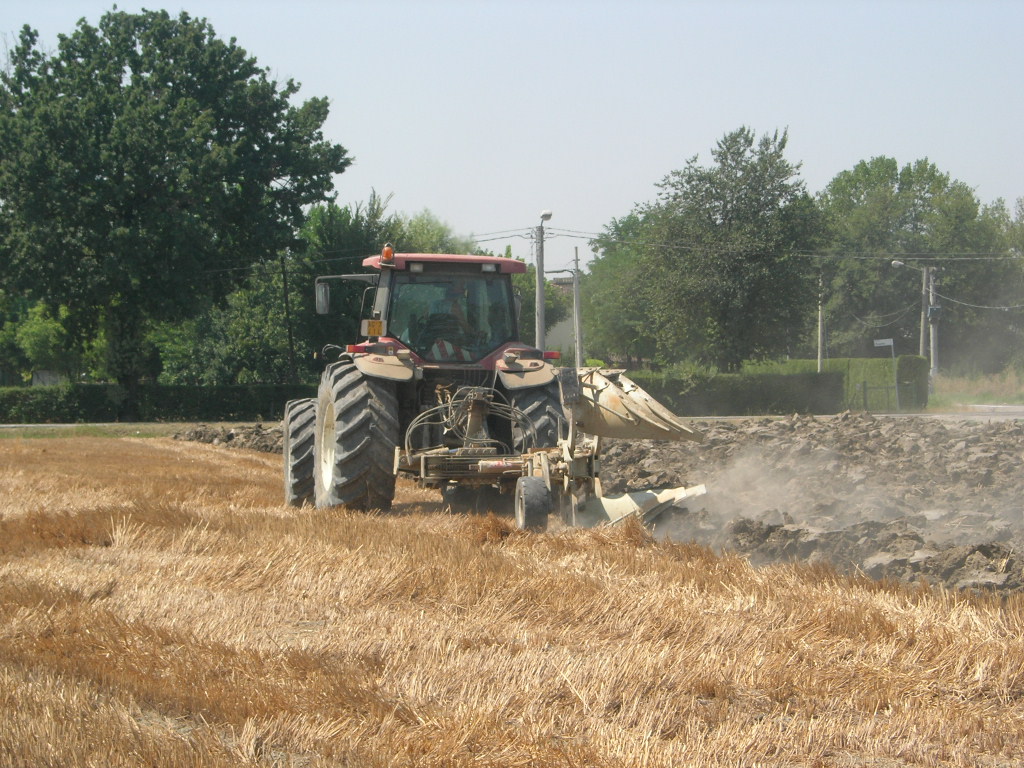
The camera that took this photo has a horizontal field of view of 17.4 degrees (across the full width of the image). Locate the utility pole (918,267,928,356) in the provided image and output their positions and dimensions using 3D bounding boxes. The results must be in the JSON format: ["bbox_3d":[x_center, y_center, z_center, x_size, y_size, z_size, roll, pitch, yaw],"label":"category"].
[{"bbox_3d":[20.287,-2.321,165.000,0.320,6.958,0.300,0,0,0],"label":"utility pole"}]

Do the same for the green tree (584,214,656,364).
[{"bbox_3d":[4.699,-2.869,136.000,4.200,8.217,4.200,0,0,0],"label":"green tree"}]

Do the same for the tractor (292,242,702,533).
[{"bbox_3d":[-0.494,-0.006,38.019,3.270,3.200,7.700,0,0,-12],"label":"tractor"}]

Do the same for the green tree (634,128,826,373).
[{"bbox_3d":[8.133,-4.180,125.000,7.000,10.899,6.800,0,0,0],"label":"green tree"}]

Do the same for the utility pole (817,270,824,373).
[{"bbox_3d":[11.721,-1.562,127.000,0.220,5.653,0.220,0,0,0],"label":"utility pole"}]

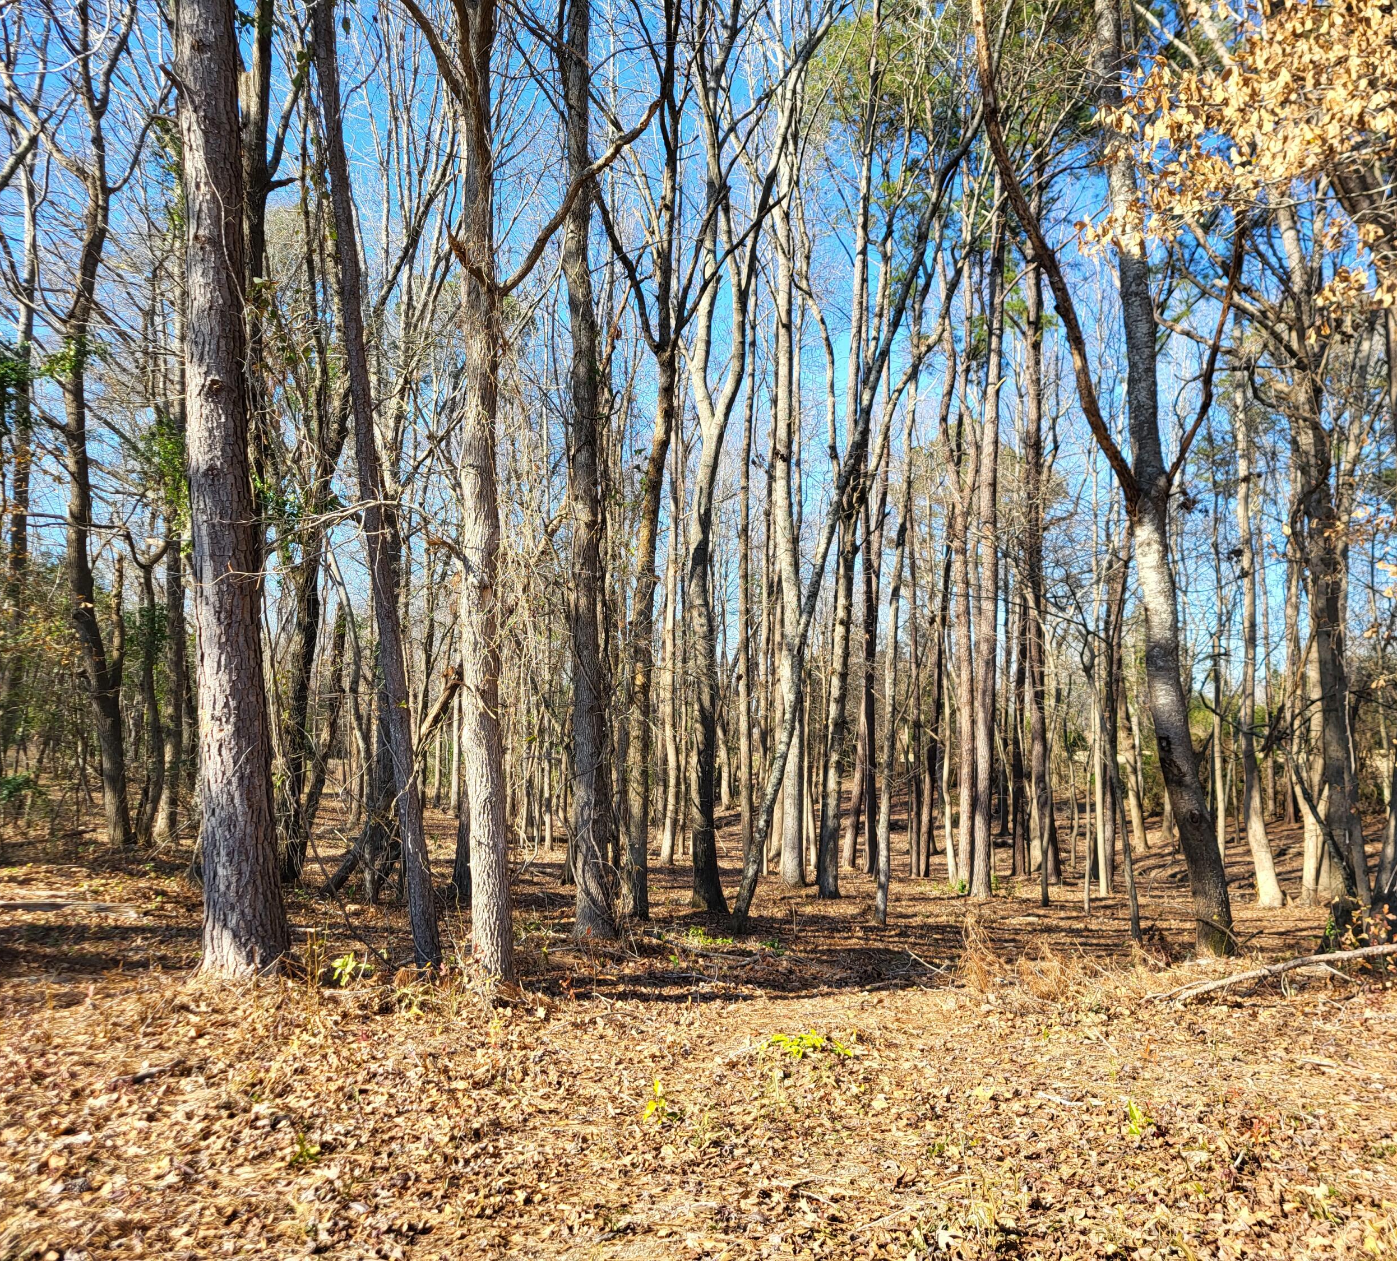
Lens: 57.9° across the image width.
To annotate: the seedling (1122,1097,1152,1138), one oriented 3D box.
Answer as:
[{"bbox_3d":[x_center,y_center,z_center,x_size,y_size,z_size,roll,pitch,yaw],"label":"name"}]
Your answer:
[{"bbox_3d":[1.718,1.917,5.004,0.115,0.130,0.110,0,-4,0],"label":"seedling"}]

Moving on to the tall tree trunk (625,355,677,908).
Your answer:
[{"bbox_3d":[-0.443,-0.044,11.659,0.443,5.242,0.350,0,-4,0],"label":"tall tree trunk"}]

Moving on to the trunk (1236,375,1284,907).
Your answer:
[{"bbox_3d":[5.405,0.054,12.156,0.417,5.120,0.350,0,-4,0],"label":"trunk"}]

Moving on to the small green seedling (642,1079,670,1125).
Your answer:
[{"bbox_3d":[-0.170,1.915,5.164,0.108,0.158,0.100,0,-4,0],"label":"small green seedling"}]

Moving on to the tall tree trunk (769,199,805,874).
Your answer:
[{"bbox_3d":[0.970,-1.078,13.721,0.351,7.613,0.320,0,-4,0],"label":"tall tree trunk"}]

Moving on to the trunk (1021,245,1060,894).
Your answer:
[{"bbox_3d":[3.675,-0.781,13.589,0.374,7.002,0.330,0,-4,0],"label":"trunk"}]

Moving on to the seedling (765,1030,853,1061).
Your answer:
[{"bbox_3d":[0.525,2.011,6.184,0.415,0.120,0.260,0,-4,0],"label":"seedling"}]

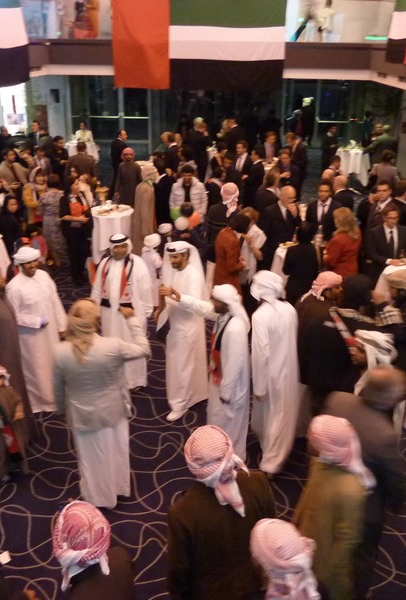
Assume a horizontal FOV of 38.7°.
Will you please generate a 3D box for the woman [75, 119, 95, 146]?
[{"bbox_3d":[-3.327,-4.172,16.221,0.520,1.640,0.380,-2,24,-6],"label":"woman"}]

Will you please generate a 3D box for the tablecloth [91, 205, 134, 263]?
[{"bbox_3d":[-1.471,-0.967,9.391,0.690,1.000,0.690,0,23,0],"label":"tablecloth"}]

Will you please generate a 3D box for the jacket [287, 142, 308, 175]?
[{"bbox_3d":[1.951,-2.916,11.990,0.320,0.750,0.500,-15,29,-32],"label":"jacket"}]

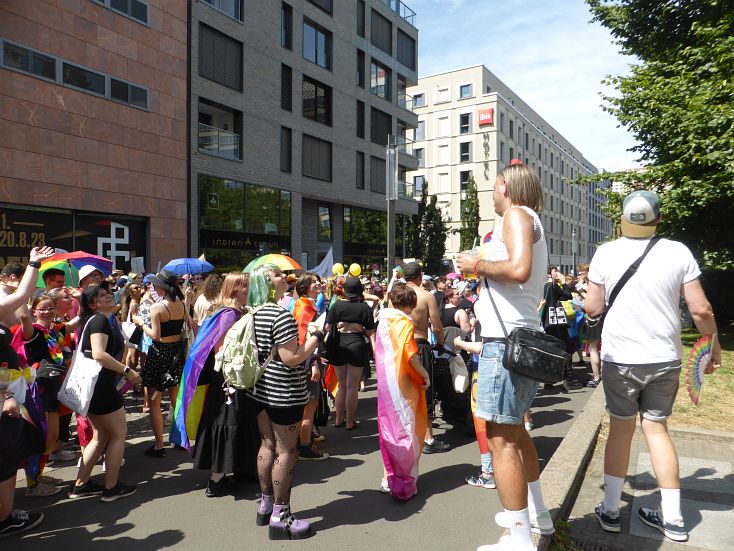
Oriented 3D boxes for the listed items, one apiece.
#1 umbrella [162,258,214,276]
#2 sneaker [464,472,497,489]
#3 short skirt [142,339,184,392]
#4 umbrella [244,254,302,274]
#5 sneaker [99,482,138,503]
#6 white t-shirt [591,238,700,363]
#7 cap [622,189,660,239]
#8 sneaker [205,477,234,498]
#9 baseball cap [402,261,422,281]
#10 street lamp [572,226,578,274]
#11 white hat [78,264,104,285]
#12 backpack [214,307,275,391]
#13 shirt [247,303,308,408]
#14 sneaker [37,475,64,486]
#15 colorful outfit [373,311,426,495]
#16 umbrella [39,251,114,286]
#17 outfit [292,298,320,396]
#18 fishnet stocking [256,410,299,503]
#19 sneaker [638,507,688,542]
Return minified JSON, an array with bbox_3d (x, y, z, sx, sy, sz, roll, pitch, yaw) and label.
[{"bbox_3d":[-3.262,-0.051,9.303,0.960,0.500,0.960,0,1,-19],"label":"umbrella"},{"bbox_3d":[0.915,1.631,4.050,0.285,0.115,0.100,0,1,18],"label":"sneaker"},{"bbox_3d":[-1.895,0.845,4.750,0.340,0.455,0.390,0,1,40],"label":"short skirt"},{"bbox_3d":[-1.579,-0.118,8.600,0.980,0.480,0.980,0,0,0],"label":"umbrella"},{"bbox_3d":[-1.880,1.617,3.865,0.262,0.095,0.100,-1,1,-43],"label":"sneaker"},{"bbox_3d":[1.461,0.130,2.700,0.550,0.670,0.310,1,1,23],"label":"white t-shirt"},{"bbox_3d":[1.425,-0.322,2.650,0.175,0.155,0.270,0,28,40],"label":"cap"},{"bbox_3d":[-1.120,1.610,3.920,0.260,0.110,0.100,0,1,-38],"label":"sneaker"},{"bbox_3d":[0.433,-0.052,4.850,0.180,0.160,0.250,1,9,40],"label":"baseball cap"},{"bbox_3d":[13.070,-0.850,32.000,0.260,4.500,0.260,0,1,32],"label":"street lamp"},{"bbox_3d":[-2.462,-0.009,4.550,0.250,0.160,0.200,0,0,39],"label":"white hat"},{"bbox_3d":[-0.746,0.452,3.150,0.260,0.500,0.300,0,0,-31],"label":"backpack"},{"bbox_3d":[-0.570,0.503,3.240,0.320,0.650,0.430,0,0,-29],"label":"shirt"},{"bbox_3d":[-2.488,1.580,3.990,0.255,0.100,0.095,0,0,-12],"label":"sneaker"},{"bbox_3d":[0.248,0.948,3.770,0.410,1.370,0.330,0,0,38],"label":"colorful outfit"},{"bbox_3d":[-3.980,0.030,6.850,0.970,0.550,0.970,-7,-34,-34],"label":"umbrella"},{"bbox_3d":[-0.563,0.676,4.780,0.340,0.960,0.460,0,1,-5],"label":"outfit"},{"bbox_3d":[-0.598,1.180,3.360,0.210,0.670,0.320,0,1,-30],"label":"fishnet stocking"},{"bbox_3d":[1.595,1.304,2.750,0.110,0.115,0.295,0,0,-15],"label":"sneaker"}]

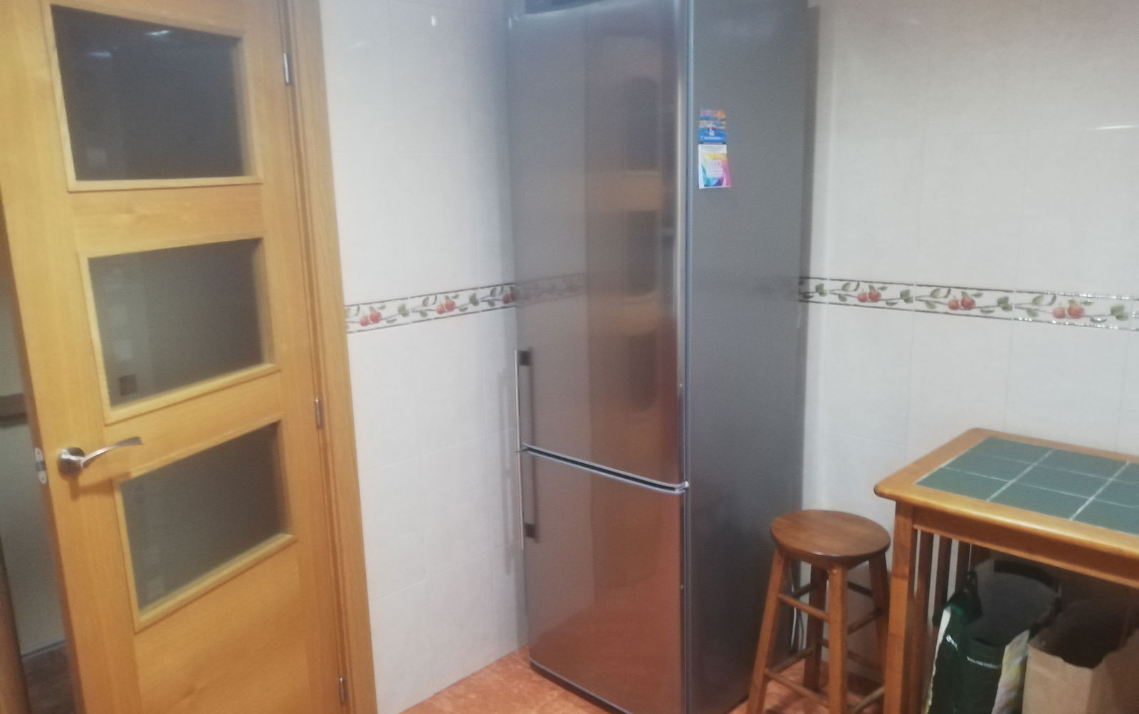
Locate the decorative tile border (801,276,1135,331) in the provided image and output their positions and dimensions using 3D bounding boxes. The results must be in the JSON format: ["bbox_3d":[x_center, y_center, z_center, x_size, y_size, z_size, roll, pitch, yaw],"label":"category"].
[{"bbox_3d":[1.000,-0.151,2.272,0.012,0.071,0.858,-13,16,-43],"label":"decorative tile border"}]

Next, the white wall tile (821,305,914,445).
[{"bbox_3d":[0.862,0.046,2.465,0.012,0.386,0.253,-13,16,-43],"label":"white wall tile"}]

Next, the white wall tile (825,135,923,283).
[{"bbox_3d":[0.849,-0.401,2.372,0.012,0.386,0.253,-13,16,-43],"label":"white wall tile"}]

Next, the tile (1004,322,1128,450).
[{"bbox_3d":[1.214,0.111,2.108,0.012,0.386,0.253,-13,16,-43],"label":"tile"}]

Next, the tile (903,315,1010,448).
[{"bbox_3d":[1.038,0.078,2.287,0.012,0.386,0.253,-13,16,-43],"label":"tile"}]

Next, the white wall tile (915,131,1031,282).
[{"bbox_3d":[1.026,-0.369,2.194,0.012,0.386,0.253,-13,16,-43],"label":"white wall tile"}]

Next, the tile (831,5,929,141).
[{"bbox_3d":[0.839,-0.779,2.294,0.012,0.386,0.253,-13,16,-43],"label":"tile"}]

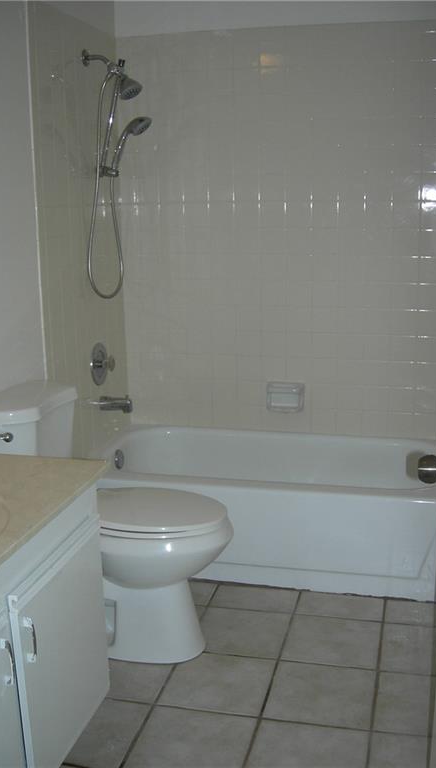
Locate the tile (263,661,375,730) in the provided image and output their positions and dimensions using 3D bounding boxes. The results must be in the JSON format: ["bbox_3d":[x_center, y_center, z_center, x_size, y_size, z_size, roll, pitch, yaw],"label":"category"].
[{"bbox_3d":[0.293,0.876,2.248,0.298,0.010,0.298,2,12,14],"label":"tile"}]

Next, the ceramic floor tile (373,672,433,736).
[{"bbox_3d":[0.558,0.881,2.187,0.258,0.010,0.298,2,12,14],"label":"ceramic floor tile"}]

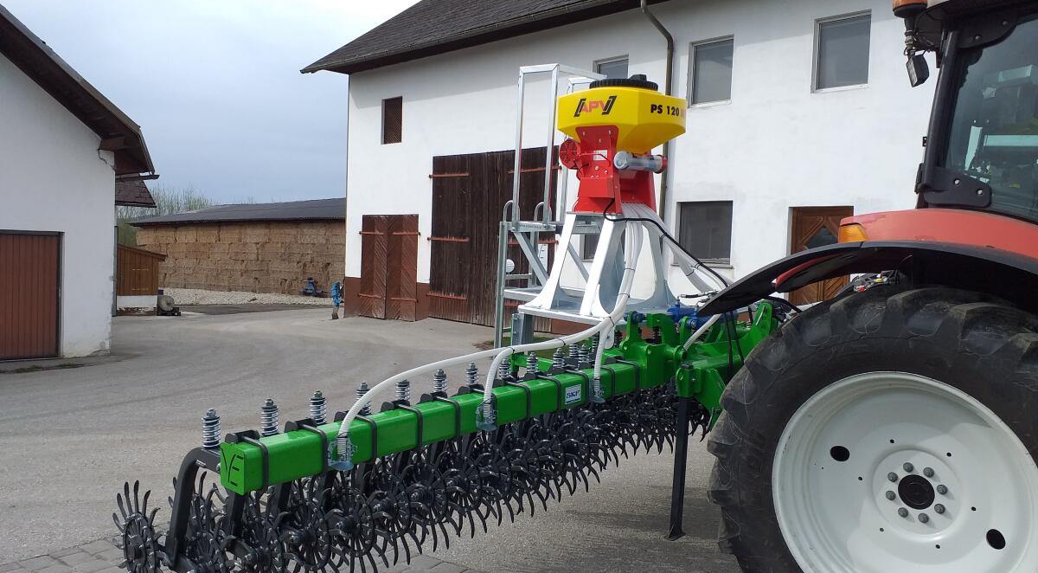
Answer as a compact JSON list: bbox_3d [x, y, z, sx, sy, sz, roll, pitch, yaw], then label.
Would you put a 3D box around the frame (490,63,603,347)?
[{"bbox_3d":[0.245,-0.456,5.629,0.570,2.040,0.560,8,8,40],"label":"frame"}]

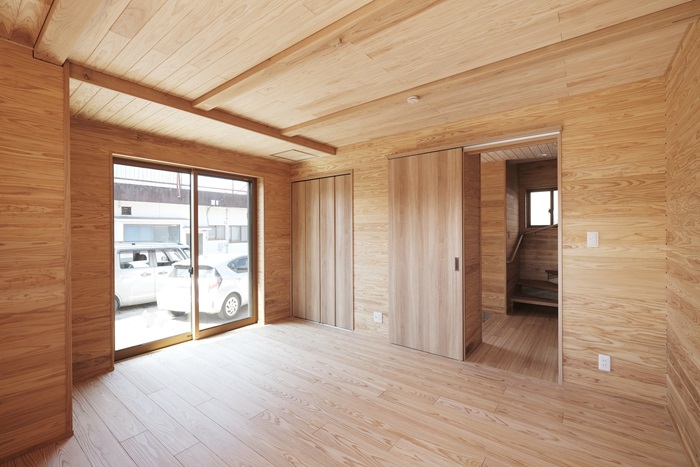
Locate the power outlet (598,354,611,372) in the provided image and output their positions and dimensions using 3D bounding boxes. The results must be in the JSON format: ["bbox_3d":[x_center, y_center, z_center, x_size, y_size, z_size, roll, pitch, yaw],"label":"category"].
[{"bbox_3d":[2.003,1.015,2.292,0.070,0.119,0.010,0,1,36],"label":"power outlet"}]

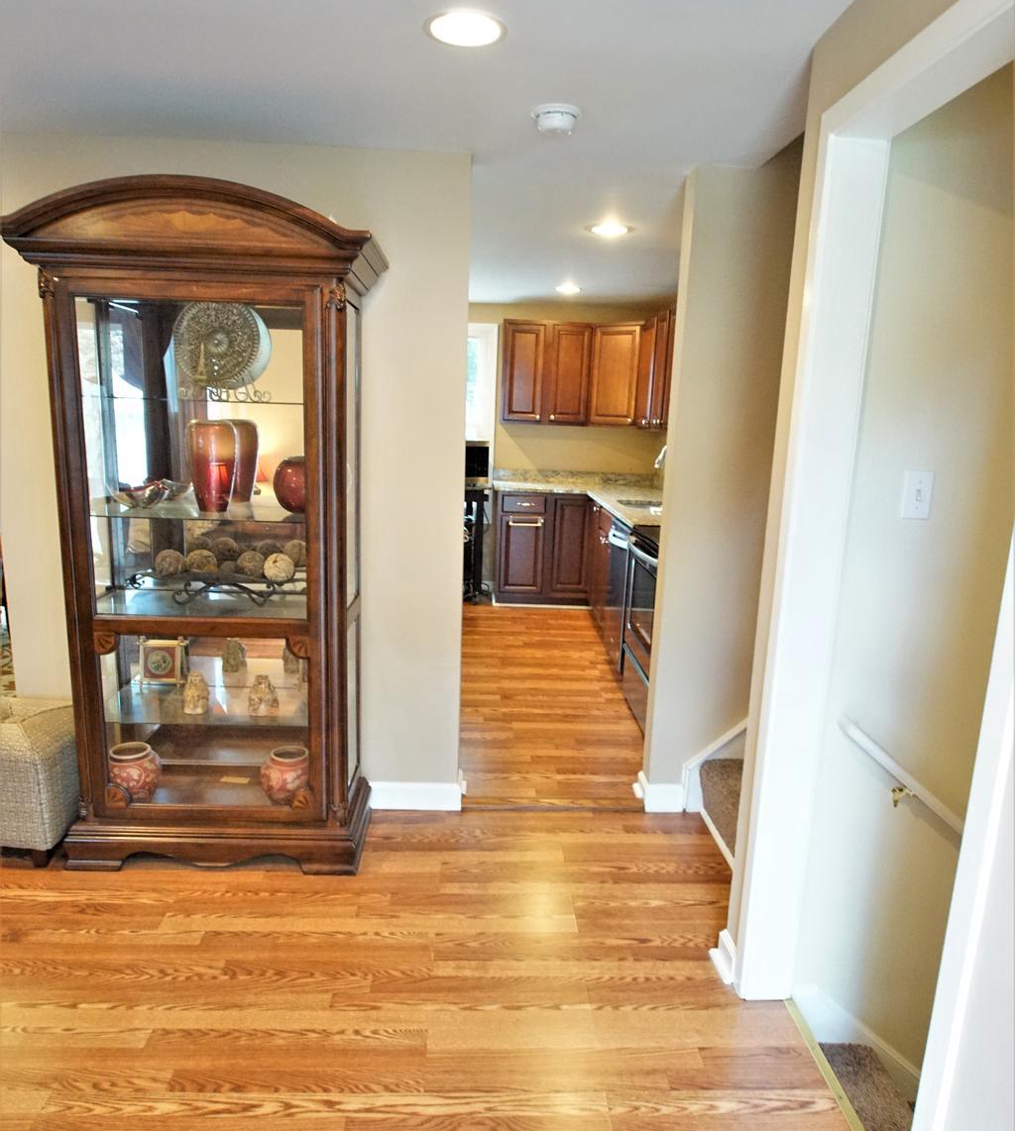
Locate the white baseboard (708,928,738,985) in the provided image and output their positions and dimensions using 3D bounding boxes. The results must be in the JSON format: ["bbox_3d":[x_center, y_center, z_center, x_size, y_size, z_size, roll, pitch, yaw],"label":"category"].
[{"bbox_3d":[0.606,1.084,2.137,0.036,0.112,0.125,1,11,-3],"label":"white baseboard"}]

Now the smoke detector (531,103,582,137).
[{"bbox_3d":[0.140,-1.259,2.165,0.140,0.049,0.140,1,11,-3],"label":"smoke detector"}]

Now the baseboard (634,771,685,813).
[{"bbox_3d":[0.609,0.904,3.057,0.165,0.122,0.140,1,11,-3],"label":"baseboard"}]

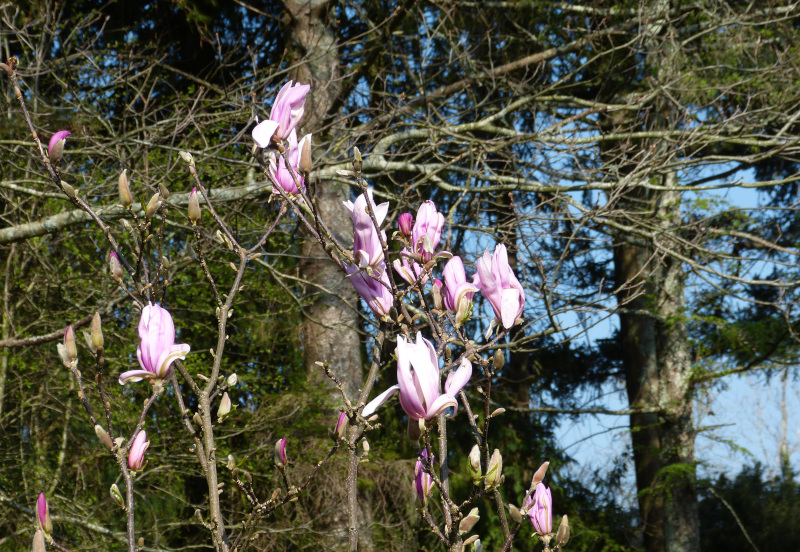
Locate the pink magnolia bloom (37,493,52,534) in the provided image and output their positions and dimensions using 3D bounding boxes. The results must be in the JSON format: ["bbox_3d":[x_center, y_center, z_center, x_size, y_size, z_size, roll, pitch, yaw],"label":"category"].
[{"bbox_3d":[-0.404,0.268,2.700,0.014,0.045,0.014,-10,-3,0],"label":"pink magnolia bloom"}]

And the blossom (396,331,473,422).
[{"bbox_3d":[0.039,0.112,2.660,0.085,0.097,0.076,-2,-3,0],"label":"blossom"}]

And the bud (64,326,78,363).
[{"bbox_3d":[-0.378,0.079,2.740,0.014,0.041,0.014,-9,-3,0],"label":"bud"}]

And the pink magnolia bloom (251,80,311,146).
[{"bbox_3d":[-0.151,-0.205,3.000,0.063,0.089,0.059,15,-3,0],"label":"pink magnolia bloom"}]

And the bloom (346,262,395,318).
[{"bbox_3d":[-0.039,0.018,3.020,0.047,0.085,0.048,-30,-3,0],"label":"bloom"}]

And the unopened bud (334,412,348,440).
[{"bbox_3d":[-0.074,0.190,3.000,0.015,0.035,0.015,12,-3,0],"label":"unopened bud"}]

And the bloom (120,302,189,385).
[{"bbox_3d":[-0.283,0.079,2.740,0.082,0.092,0.069,-2,-3,0],"label":"bloom"}]

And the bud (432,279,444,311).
[{"bbox_3d":[0.045,0.022,2.750,0.013,0.038,0.013,-2,-3,0],"label":"bud"}]

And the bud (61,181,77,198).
[{"bbox_3d":[-0.418,-0.109,3.000,0.013,0.026,0.013,-42,-3,0],"label":"bud"}]

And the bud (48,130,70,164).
[{"bbox_3d":[-0.391,-0.148,2.750,0.017,0.040,0.017,18,-3,0],"label":"bud"}]

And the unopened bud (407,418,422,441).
[{"bbox_3d":[0.017,0.172,2.750,0.016,0.037,0.016,-4,-3,0],"label":"unopened bud"}]

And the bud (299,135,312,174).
[{"bbox_3d":[-0.110,-0.142,2.780,0.015,0.047,0.015,6,-3,0],"label":"bud"}]

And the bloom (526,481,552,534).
[{"bbox_3d":[0.161,0.269,2.750,0.028,0.060,0.028,-6,-3,0],"label":"bloom"}]

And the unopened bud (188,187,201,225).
[{"bbox_3d":[-0.237,-0.081,2.750,0.014,0.044,0.014,2,-3,0],"label":"unopened bud"}]

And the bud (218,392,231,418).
[{"bbox_3d":[-0.221,0.163,3.000,0.015,0.032,0.015,15,-3,0],"label":"bud"}]

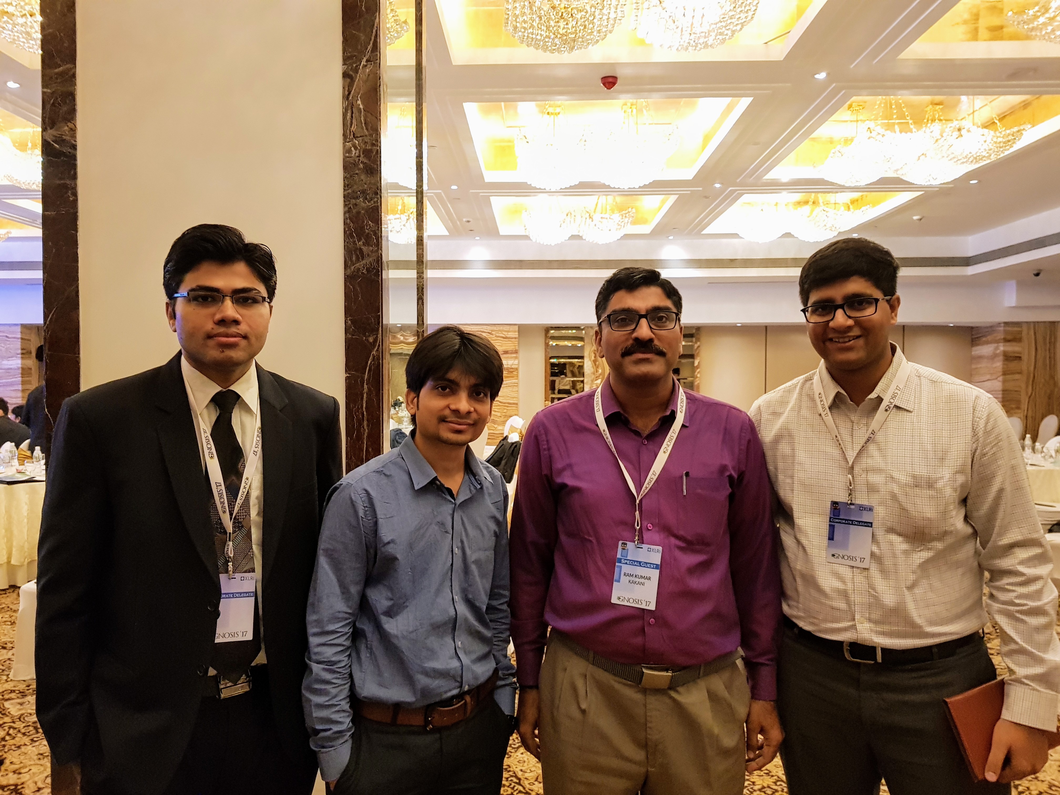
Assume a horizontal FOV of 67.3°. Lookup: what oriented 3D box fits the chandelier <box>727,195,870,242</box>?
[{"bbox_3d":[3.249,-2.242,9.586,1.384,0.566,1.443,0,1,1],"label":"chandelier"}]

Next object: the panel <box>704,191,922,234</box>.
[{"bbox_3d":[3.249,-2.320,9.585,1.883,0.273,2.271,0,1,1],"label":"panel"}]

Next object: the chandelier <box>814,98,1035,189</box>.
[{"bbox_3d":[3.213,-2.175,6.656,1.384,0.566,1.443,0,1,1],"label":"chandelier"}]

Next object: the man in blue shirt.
[{"bbox_3d":[-0.214,0.666,1.518,0.440,1.602,0.280,-1,1,-27],"label":"man in blue shirt"}]

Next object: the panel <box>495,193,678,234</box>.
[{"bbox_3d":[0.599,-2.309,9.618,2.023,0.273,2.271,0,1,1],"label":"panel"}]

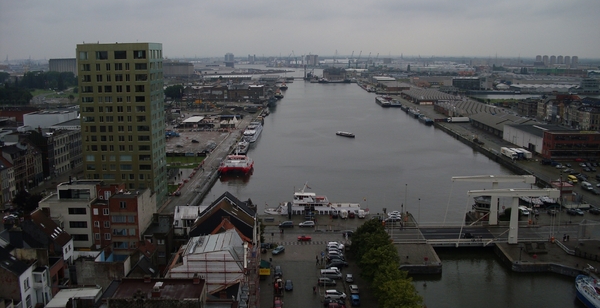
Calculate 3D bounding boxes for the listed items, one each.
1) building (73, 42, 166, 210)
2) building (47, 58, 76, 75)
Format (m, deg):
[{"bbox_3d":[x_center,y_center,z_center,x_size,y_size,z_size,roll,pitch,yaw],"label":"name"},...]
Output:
[{"bbox_3d":[-60.900,-9.964,217.444,23.800,55.200,18.200,0,9,0],"label":"building"},{"bbox_3d":[-469.756,-167.121,1254.259,60.000,44.000,32.000,0,9,0],"label":"building"}]

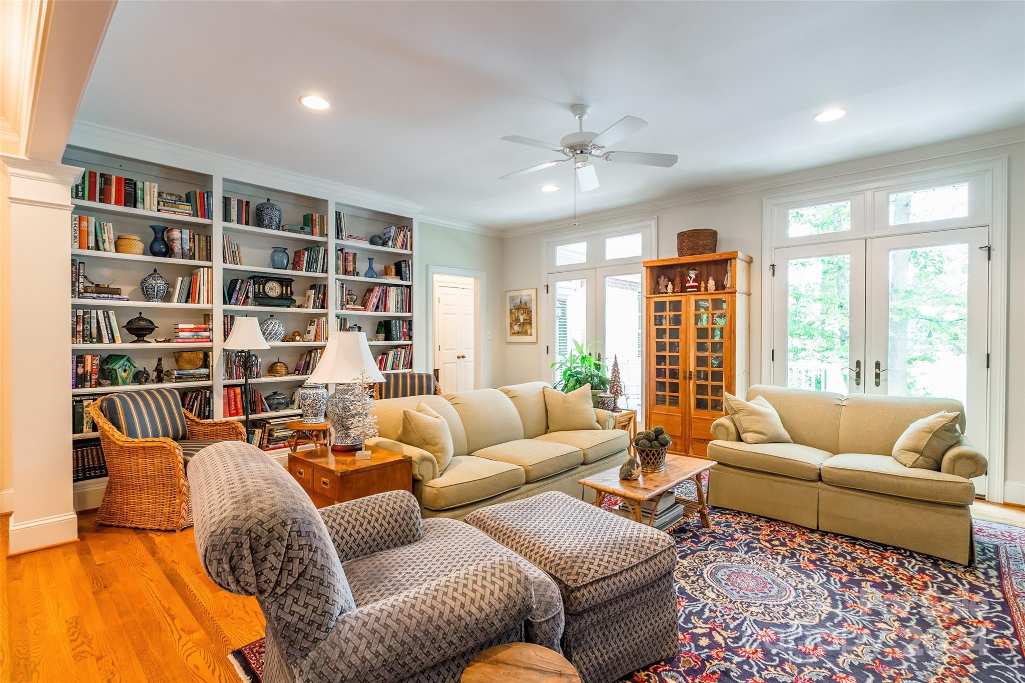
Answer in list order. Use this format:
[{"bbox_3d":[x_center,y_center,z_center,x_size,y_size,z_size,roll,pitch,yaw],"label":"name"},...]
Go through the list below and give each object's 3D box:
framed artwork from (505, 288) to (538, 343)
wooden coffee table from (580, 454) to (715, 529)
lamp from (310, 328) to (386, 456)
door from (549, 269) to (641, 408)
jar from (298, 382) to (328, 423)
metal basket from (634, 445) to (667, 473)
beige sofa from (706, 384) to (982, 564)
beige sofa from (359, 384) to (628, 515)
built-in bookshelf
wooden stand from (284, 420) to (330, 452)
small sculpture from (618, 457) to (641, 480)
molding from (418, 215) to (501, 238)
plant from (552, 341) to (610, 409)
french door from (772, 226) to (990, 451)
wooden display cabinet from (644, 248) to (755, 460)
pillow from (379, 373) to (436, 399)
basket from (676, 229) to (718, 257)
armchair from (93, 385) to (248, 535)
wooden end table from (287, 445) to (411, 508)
[{"bbox_3d":[0.120,-0.349,6.311,0.550,0.740,0.030,1,1,41],"label":"framed artwork"},{"bbox_3d":[0.855,0.996,2.778,0.950,0.430,0.420,0,1,-44],"label":"wooden coffee table"},{"bbox_3d":[-0.953,0.281,2.600,0.440,0.675,0.440,0,1,44],"label":"lamp"},{"bbox_3d":[1.023,0.132,5.679,1.420,2.070,0.070,0,1,40],"label":"door"},{"bbox_3d":[-1.513,0.462,3.450,0.215,0.310,0.215,0,1,-39],"label":"jar"},{"bbox_3d":[0.859,0.711,2.800,0.225,0.160,0.225,0,1,-44],"label":"metal basket"},{"bbox_3d":[2.230,0.788,3.213,1.500,0.840,0.900,0,1,41],"label":"beige sofa"},{"bbox_3d":[-0.053,0.787,3.340,2.050,0.840,0.900,0,1,-44],"label":"beige sofa"},{"bbox_3d":[-2.199,-0.097,4.226,0.360,2.530,2.875,1,1,45],"label":"built-in bookshelf"},{"bbox_3d":[-1.415,0.890,3.150,0.330,0.635,0.330,0,1,44],"label":"wooden stand"},{"bbox_3d":[0.697,0.748,2.700,0.125,0.118,0.110,0,0,-34],"label":"small sculpture"},{"bbox_3d":[-0.674,-1.503,5.957,0.090,0.100,1.500,1,1,45],"label":"molding"},{"bbox_3d":[0.646,0.300,4.350,0.570,0.640,0.550,0,1,0],"label":"plant"},{"bbox_3d":[3.087,0.146,3.942,1.440,2.070,0.070,0,1,40],"label":"french door"},{"bbox_3d":[1.824,0.184,4.506,0.880,1.970,0.520,1,1,41],"label":"wooden display cabinet"},{"bbox_3d":[-1.040,0.507,4.500,0.570,0.390,0.150,0,1,-8],"label":"pillow"},{"bbox_3d":[1.872,-0.974,4.620,0.410,0.270,0.400,0,1,41],"label":"basket"},{"bbox_3d":[-2.345,0.764,3.170,0.690,0.820,0.670,0,1,11],"label":"armchair"},{"bbox_3d":[-0.881,0.917,2.462,0.415,0.595,0.545,0,1,-44],"label":"wooden end table"}]

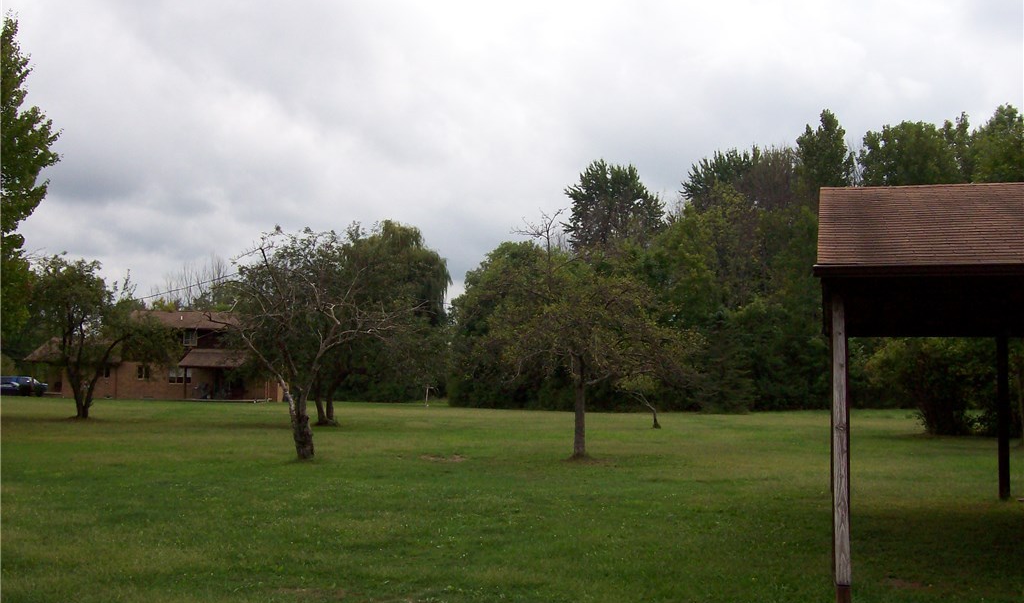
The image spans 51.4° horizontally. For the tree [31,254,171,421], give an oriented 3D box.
[{"bbox_3d":[-14.812,1.266,38.500,5.210,5.930,5.000,1,-4,0],"label":"tree"}]

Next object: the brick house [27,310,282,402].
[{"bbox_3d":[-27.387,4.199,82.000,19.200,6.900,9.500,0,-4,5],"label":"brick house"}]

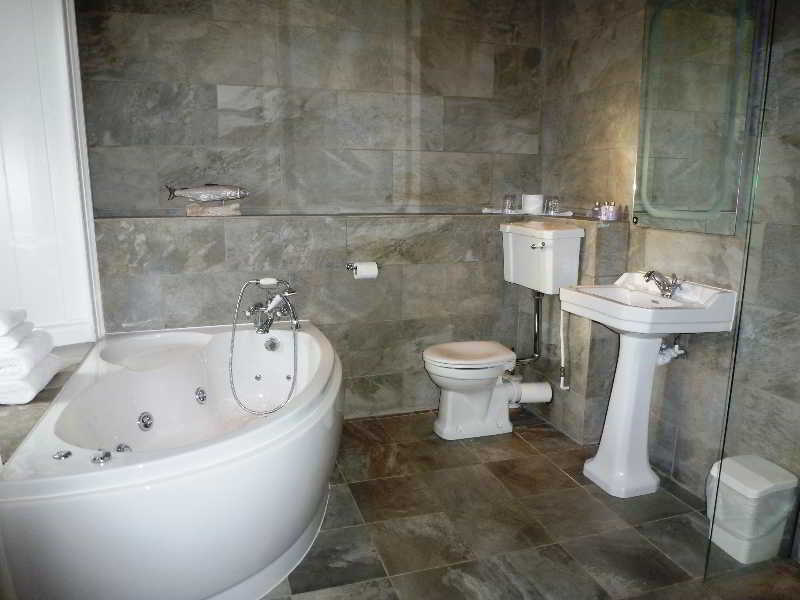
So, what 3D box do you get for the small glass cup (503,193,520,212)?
[{"bbox_3d":[0.632,-0.551,3.143,0.080,0.100,0.080,0,10,0],"label":"small glass cup"}]

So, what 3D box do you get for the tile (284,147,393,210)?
[{"bbox_3d":[-0.320,-0.648,2.961,0.597,0.300,0.012,-3,11,-17],"label":"tile"}]

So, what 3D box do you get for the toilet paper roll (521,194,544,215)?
[{"bbox_3d":[0.751,-0.540,3.139,0.113,0.105,0.113,-3,11,-17],"label":"toilet paper roll"}]

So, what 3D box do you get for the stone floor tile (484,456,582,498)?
[{"bbox_3d":[0.571,0.770,2.417,0.305,0.015,0.302,-3,10,-16],"label":"stone floor tile"}]

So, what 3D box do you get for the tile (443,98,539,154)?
[{"bbox_3d":[0.520,-0.988,3.160,0.597,0.298,0.012,-3,11,-17],"label":"tile"}]

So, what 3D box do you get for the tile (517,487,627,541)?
[{"bbox_3d":[0.655,0.821,2.126,0.308,0.015,0.302,-3,10,-16],"label":"tile"}]

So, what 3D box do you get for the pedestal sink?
[{"bbox_3d":[0.951,0.341,2.284,0.405,0.850,0.570,-3,11,-17],"label":"pedestal sink"}]

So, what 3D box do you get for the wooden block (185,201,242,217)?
[{"bbox_3d":[-0.918,-0.447,2.717,0.258,0.072,0.085,-3,10,-16],"label":"wooden block"}]

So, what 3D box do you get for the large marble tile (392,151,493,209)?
[{"bbox_3d":[0.246,-0.689,3.171,0.600,0.300,0.015,-3,10,-16],"label":"large marble tile"}]

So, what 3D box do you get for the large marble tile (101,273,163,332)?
[{"bbox_3d":[-1.262,0.033,2.618,0.255,0.302,0.012,-3,10,-16],"label":"large marble tile"}]

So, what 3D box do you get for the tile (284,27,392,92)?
[{"bbox_3d":[-0.323,-1.232,2.857,0.597,0.297,0.012,-3,11,-17],"label":"tile"}]

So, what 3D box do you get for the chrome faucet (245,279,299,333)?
[{"bbox_3d":[-0.625,0.027,2.698,0.240,0.250,0.190,-3,11,-17],"label":"chrome faucet"}]

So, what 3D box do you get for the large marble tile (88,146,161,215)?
[{"bbox_3d":[-1.334,-0.591,2.695,0.309,0.300,0.012,-3,10,-16],"label":"large marble tile"}]

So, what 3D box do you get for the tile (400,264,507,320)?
[{"bbox_3d":[0.299,-0.056,3.068,0.599,0.302,0.012,-3,10,-16],"label":"tile"}]

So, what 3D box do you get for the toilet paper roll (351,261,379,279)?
[{"bbox_3d":[-0.171,-0.153,2.837,0.113,0.090,0.090,-3,10,-16],"label":"toilet paper roll"}]

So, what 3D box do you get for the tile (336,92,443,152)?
[{"bbox_3d":[-0.041,-0.961,3.019,0.595,0.302,0.012,-3,10,-16],"label":"tile"}]

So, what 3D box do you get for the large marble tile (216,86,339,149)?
[{"bbox_3d":[-0.617,-0.929,2.853,0.605,0.302,0.012,-3,10,-16],"label":"large marble tile"}]

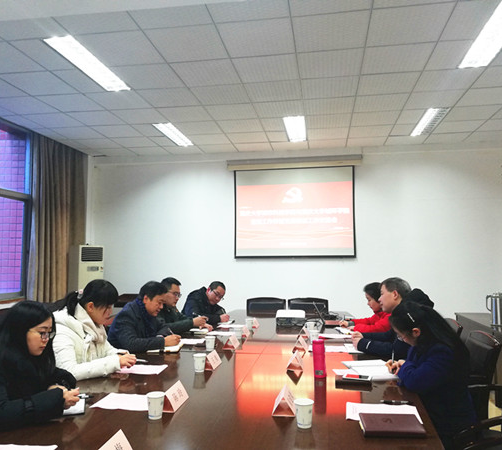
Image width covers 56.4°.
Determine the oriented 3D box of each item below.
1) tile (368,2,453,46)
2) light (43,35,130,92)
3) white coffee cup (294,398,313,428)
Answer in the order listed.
[{"bbox_3d":[1.249,-1.591,3.751,0.600,0.020,0.600,-1,-5,9],"label":"tile"},{"bbox_3d":[-1.487,-1.512,4.416,0.300,0.080,1.200,-1,-4,9],"label":"light"},{"bbox_3d":[0.189,0.689,1.708,0.073,0.092,0.073,0,-4,0],"label":"white coffee cup"}]

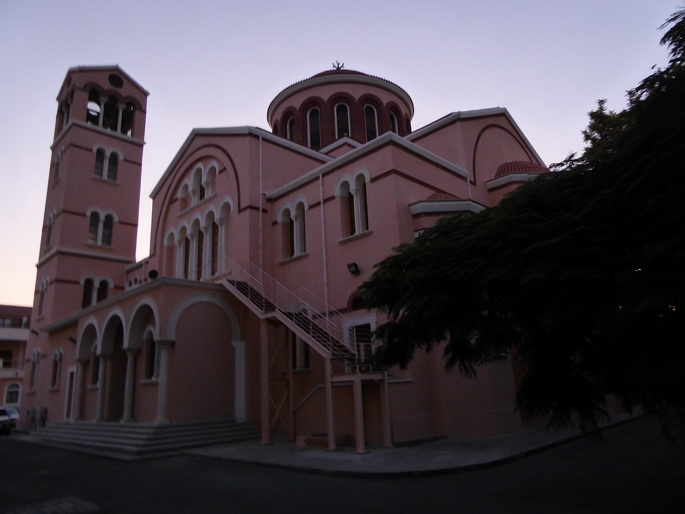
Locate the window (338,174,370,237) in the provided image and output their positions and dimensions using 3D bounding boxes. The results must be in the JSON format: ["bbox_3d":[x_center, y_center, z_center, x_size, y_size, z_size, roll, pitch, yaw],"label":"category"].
[{"bbox_3d":[0.490,-1.893,17.894,0.312,2.223,1.462,12,-21,-43],"label":"window"}]

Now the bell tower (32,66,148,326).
[{"bbox_3d":[-18.960,-3.053,36.088,5.105,23.124,5.412,11,-20,-42],"label":"bell tower"}]

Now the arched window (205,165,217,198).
[{"bbox_3d":[-6.577,-3.787,24.190,0.292,1.560,0.956,12,-21,-43],"label":"arched window"}]

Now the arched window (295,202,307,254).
[{"bbox_3d":[-1.689,-1.205,20.019,0.292,2.242,0.741,12,-21,-43],"label":"arched window"}]

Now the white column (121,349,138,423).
[{"bbox_3d":[-8.730,5.359,19.834,0.492,2.927,0.492,11,-20,-42],"label":"white column"}]

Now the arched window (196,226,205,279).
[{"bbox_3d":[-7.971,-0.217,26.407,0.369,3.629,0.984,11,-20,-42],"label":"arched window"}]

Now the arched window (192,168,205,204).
[{"bbox_3d":[-8.196,-3.991,27.361,0.369,2.521,1.292,11,-20,-42],"label":"arched window"}]

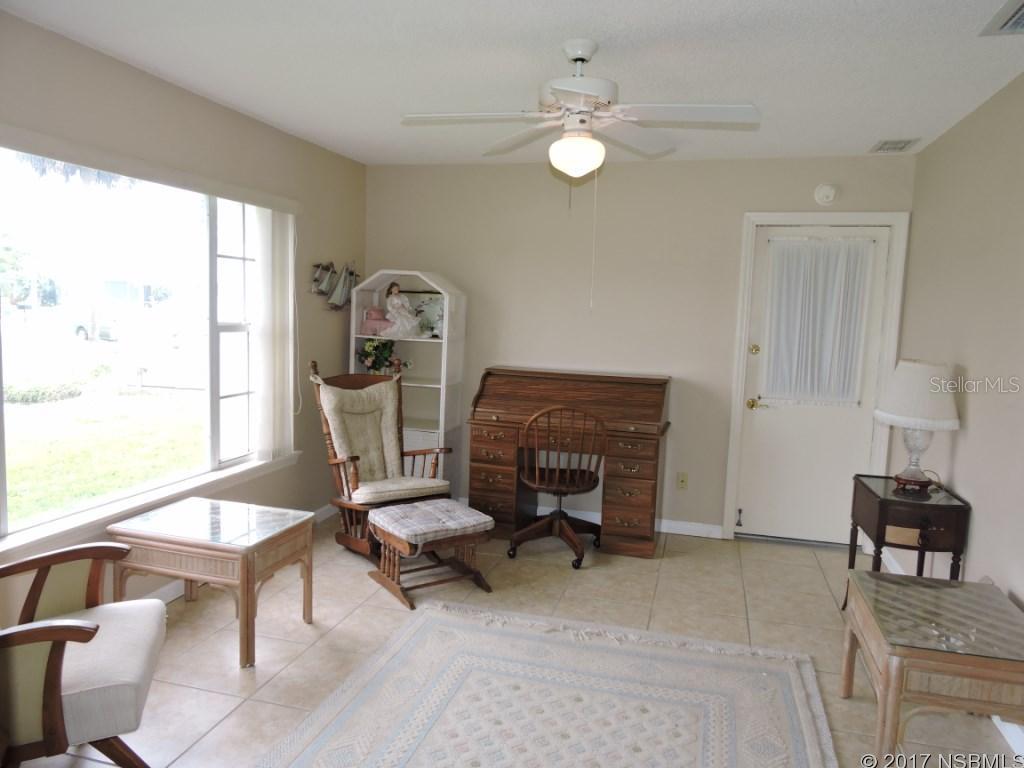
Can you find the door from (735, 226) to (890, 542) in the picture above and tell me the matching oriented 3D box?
[{"bbox_3d":[1.871,0.022,4.472,0.772,1.985,0.045,4,6,15],"label":"door"}]

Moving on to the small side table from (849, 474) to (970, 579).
[{"bbox_3d":[1.802,0.837,3.293,0.373,0.700,0.505,4,6,15],"label":"small side table"}]

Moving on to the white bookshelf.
[{"bbox_3d":[-0.722,0.076,4.960,0.705,1.690,0.375,4,6,15],"label":"white bookshelf"}]

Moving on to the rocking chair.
[{"bbox_3d":[-0.764,0.454,4.323,0.680,1.070,0.770,-3,8,-38],"label":"rocking chair"}]

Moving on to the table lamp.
[{"bbox_3d":[1.804,0.198,3.166,0.348,0.605,0.348,4,6,15],"label":"table lamp"}]

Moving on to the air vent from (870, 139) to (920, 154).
[{"bbox_3d":[2.162,-1.344,4.027,0.198,0.020,0.350,4,6,15],"label":"air vent"}]

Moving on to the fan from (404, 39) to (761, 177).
[{"bbox_3d":[0.257,-1.025,2.670,1.290,0.485,1.290,4,6,15],"label":"fan"}]

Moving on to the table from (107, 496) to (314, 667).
[{"bbox_3d":[-1.293,0.848,3.121,0.697,0.508,0.507,4,6,15],"label":"table"}]

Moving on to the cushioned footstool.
[{"bbox_3d":[-0.441,0.873,3.727,0.500,0.390,0.500,-2,7,-34],"label":"cushioned footstool"}]

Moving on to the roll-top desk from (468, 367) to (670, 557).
[{"bbox_3d":[0.366,0.466,4.586,1.223,1.068,0.535,4,6,15],"label":"roll-top desk"}]

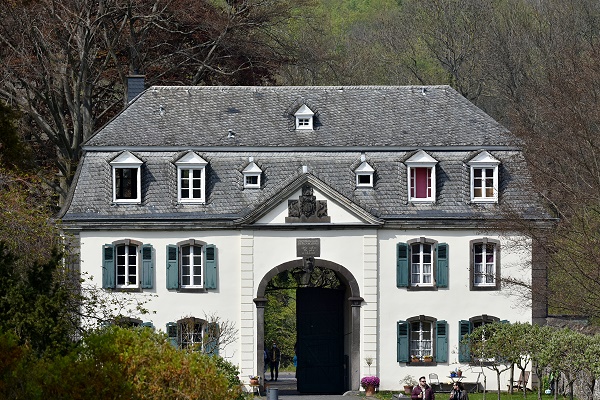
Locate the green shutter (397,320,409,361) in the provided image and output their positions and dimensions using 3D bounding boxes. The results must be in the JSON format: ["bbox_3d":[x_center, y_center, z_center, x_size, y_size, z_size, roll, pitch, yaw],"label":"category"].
[{"bbox_3d":[4.357,5.999,222.165,0.487,1.756,0.060,0,-1,-3],"label":"green shutter"}]

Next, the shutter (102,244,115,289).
[{"bbox_3d":[-8.067,2.820,221.418,0.510,1.877,0.060,0,-1,-3],"label":"shutter"}]

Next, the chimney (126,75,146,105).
[{"bbox_3d":[-7.090,-4.756,227.500,0.832,1.322,0.800,0,-1,-3],"label":"chimney"}]

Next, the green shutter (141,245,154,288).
[{"bbox_3d":[-6.429,2.817,221.517,0.494,1.886,0.060,0,-1,-3],"label":"green shutter"}]

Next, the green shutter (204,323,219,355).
[{"bbox_3d":[-3.737,6.068,221.679,0.507,1.757,0.060,0,-1,-3],"label":"green shutter"}]

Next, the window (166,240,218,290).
[{"bbox_3d":[-4.557,2.781,221.728,2.146,2.209,0.250,0,-1,-3],"label":"window"}]

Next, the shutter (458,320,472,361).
[{"bbox_3d":[7.009,6.001,222.323,0.508,1.762,0.060,0,-1,-3],"label":"shutter"}]

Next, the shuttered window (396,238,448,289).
[{"bbox_3d":[5.213,2.715,222.314,2.194,2.202,0.250,0,-1,-3],"label":"shuttered window"}]

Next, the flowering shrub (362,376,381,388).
[{"bbox_3d":[2.978,7.684,220.800,0.782,0.488,0.750,0,-1,-3],"label":"flowering shrub"}]

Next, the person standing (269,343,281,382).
[{"bbox_3d":[-1.119,7.251,236.000,0.520,1.760,0.340,0,-1,-2],"label":"person standing"}]

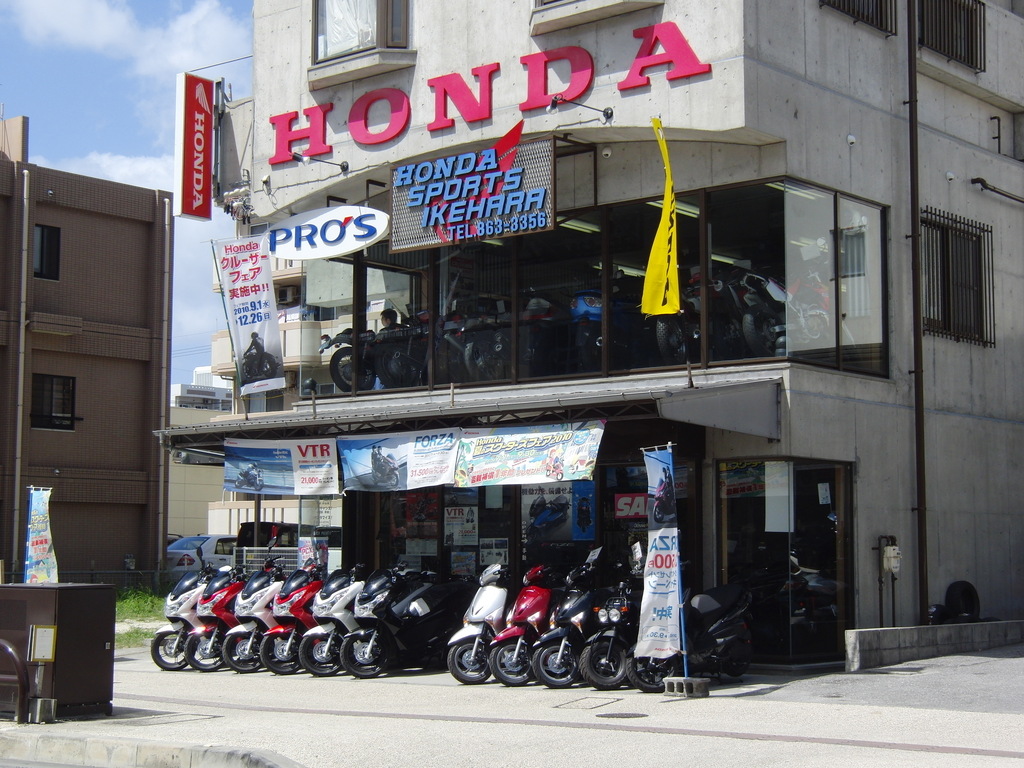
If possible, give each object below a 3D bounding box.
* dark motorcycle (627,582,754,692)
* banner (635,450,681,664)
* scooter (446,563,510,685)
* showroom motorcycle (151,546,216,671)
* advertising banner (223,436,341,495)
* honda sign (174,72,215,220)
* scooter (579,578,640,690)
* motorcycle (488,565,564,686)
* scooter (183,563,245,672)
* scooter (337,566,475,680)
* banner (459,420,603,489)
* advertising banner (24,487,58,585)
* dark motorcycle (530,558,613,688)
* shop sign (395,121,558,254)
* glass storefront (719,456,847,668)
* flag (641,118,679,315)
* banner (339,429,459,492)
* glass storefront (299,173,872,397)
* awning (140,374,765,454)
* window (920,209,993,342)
[{"bbox_3d":[1.602,2.298,15.650,0.700,1.120,1.850,-4,-6,35],"label":"dark motorcycle"},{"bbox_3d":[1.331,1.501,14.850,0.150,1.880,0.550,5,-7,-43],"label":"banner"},{"bbox_3d":[0.022,2.361,16.375,0.680,1.120,1.820,-4,-7,41],"label":"scooter"},{"bbox_3d":[-3.160,2.420,17.963,0.760,1.280,1.910,-4,-7,41],"label":"showroom motorcycle"},{"bbox_3d":[-2.564,0.913,18.340,1.840,0.620,0.080,-5,-7,40],"label":"advertising banner"},{"bbox_3d":[-4.117,-3.033,21.414,0.170,1.840,0.470,-5,-7,40],"label":"honda sign"},{"bbox_3d":[1.337,2.326,15.701,0.720,1.060,1.840,-5,-8,41],"label":"scooter"},{"bbox_3d":[0.433,2.344,16.174,0.680,1.120,1.820,-4,-7,41],"label":"motorcycle"},{"bbox_3d":[-2.870,2.643,18.759,0.730,1.150,1.910,-5,-8,42],"label":"scooter"},{"bbox_3d":[-1.020,2.421,17.048,0.740,1.120,1.910,-4,-7,41],"label":"scooter"},{"bbox_3d":[0.170,0.740,17.276,2.020,0.630,0.080,-4,-7,41],"label":"banner"},{"bbox_3d":[-6.394,2.321,22.511,0.130,1.800,0.570,-4,-7,35],"label":"advertising banner"},{"bbox_3d":[0.897,2.277,15.795,0.680,1.160,1.830,-5,-8,42],"label":"dark motorcycle"},{"bbox_3d":[-0.469,-2.145,18.093,2.420,1.220,0.160,-4,-7,39],"label":"shop sign"},{"bbox_3d":[3.028,1.955,18.386,0.930,2.250,1.340,-4,-7,41],"label":"glass storefront"},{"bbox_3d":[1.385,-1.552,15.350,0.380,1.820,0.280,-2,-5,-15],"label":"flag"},{"bbox_3d":[-1.191,0.801,17.172,1.750,0.620,0.080,-5,-7,40],"label":"banner"},{"bbox_3d":[0.781,-0.947,21.274,7.780,2.040,2.350,-4,-7,41],"label":"glass storefront"},{"bbox_3d":[-0.836,0.415,19.557,7.960,0.680,2.190,-4,-7,41],"label":"awning"},{"bbox_3d":[5.209,-1.233,19.429,0.170,1.460,1.750,-5,-7,40],"label":"window"}]

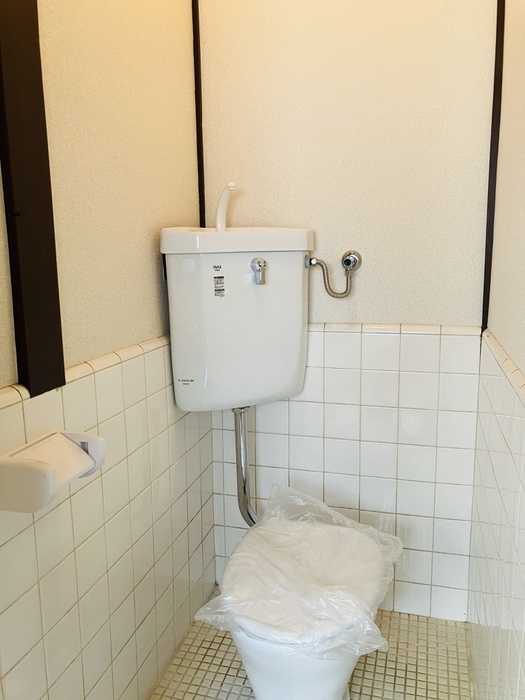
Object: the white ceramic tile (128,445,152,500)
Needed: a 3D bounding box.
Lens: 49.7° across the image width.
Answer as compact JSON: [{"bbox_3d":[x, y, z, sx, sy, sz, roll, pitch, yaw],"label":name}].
[{"bbox_3d":[-0.293,0.284,1.331,0.008,0.106,0.107,2,10,15],"label":"white ceramic tile"}]

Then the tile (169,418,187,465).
[{"bbox_3d":[-0.236,0.248,1.537,0.008,0.106,0.107,2,10,15],"label":"tile"}]

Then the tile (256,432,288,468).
[{"bbox_3d":[0.030,0.309,1.747,0.105,0.105,0.008,2,10,15],"label":"tile"}]

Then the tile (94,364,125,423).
[{"bbox_3d":[-0.320,0.087,1.176,0.008,0.105,0.105,2,10,15],"label":"tile"}]

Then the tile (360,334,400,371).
[{"bbox_3d":[0.342,0.006,1.623,0.106,0.106,0.008,2,10,16],"label":"tile"}]

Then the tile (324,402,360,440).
[{"bbox_3d":[0.238,0.212,1.675,0.105,0.105,0.009,2,10,16],"label":"tile"}]

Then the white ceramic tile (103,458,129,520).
[{"bbox_3d":[-0.321,0.303,1.228,0.009,0.106,0.106,2,10,15],"label":"white ceramic tile"}]

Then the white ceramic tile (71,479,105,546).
[{"bbox_3d":[-0.349,0.320,1.124,0.008,0.106,0.107,2,10,15],"label":"white ceramic tile"}]

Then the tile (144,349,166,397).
[{"bbox_3d":[-0.267,0.053,1.398,0.008,0.106,0.107,2,10,15],"label":"tile"}]

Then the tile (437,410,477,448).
[{"bbox_3d":[0.549,0.224,1.599,0.103,0.106,0.008,2,10,16],"label":"tile"}]

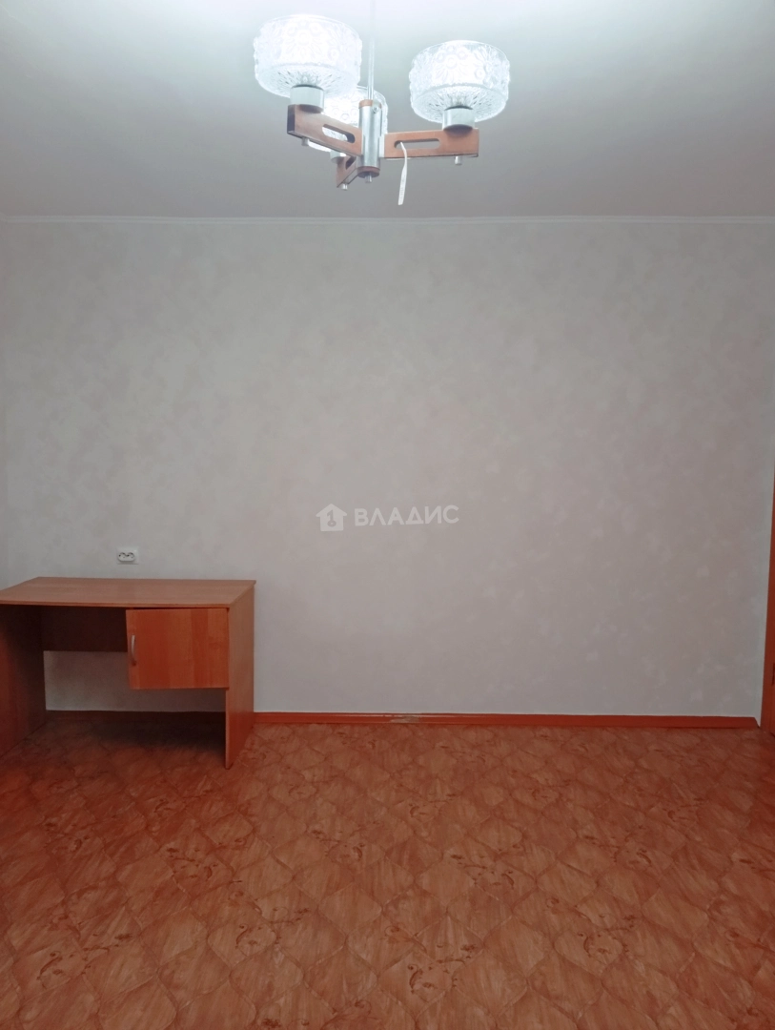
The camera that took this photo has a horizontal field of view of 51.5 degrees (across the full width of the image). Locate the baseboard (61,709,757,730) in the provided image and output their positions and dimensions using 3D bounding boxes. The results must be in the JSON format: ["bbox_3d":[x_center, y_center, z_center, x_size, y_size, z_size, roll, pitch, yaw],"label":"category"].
[{"bbox_3d":[0.027,1.053,4.153,3.750,0.055,0.027,0,5,1],"label":"baseboard"}]

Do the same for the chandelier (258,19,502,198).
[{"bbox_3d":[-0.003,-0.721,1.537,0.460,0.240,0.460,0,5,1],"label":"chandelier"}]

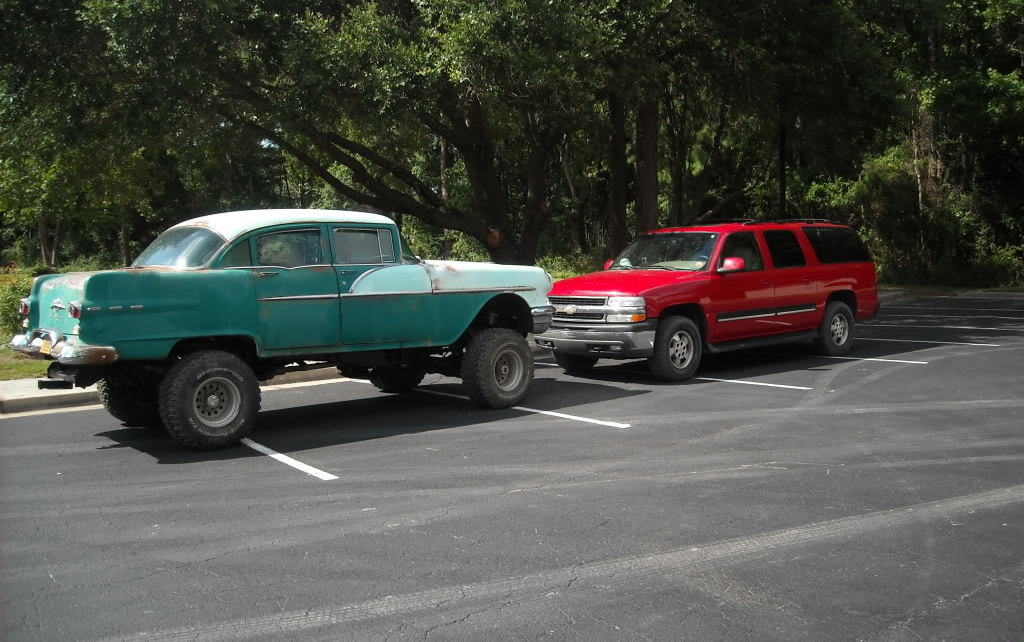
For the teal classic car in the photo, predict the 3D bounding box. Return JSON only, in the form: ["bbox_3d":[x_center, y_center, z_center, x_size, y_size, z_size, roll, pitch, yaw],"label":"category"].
[{"bbox_3d":[-2.045,-0.050,10.513,5.210,2.100,1.950,-5,5,-35],"label":"teal classic car"}]

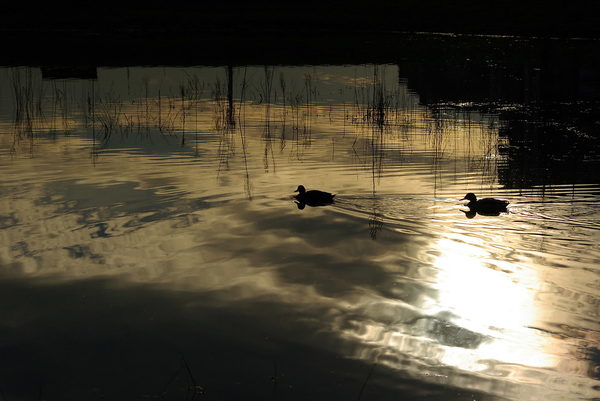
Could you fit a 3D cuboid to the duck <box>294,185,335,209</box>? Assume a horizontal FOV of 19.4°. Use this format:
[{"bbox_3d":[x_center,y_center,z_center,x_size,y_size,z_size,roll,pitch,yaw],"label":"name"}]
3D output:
[{"bbox_3d":[0.152,-0.036,17.200,0.465,0.200,0.190,4,10,25],"label":"duck"}]

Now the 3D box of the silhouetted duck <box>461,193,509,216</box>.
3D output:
[{"bbox_3d":[1.763,0.038,16.700,0.490,0.200,0.190,3,10,16],"label":"silhouetted duck"}]

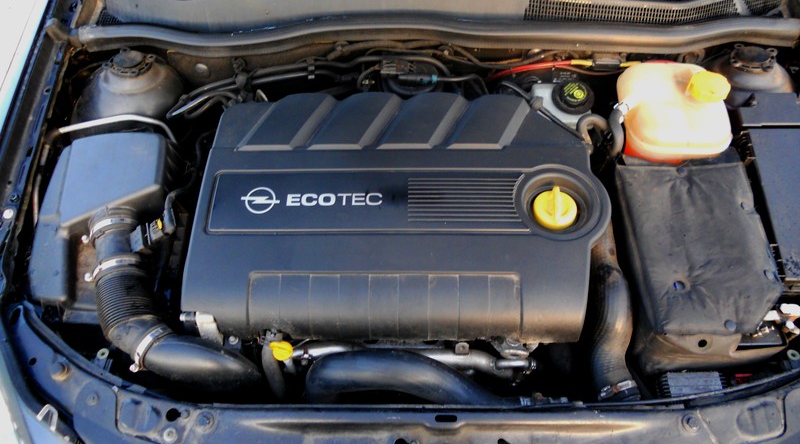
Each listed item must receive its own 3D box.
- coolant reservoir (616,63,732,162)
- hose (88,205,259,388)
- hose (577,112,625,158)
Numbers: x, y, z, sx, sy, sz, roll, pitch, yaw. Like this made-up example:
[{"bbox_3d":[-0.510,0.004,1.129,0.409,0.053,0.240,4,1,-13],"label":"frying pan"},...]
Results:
[{"bbox_3d":[0.460,-0.178,1.072,0.180,0.160,0.145,0,52,0],"label":"coolant reservoir"},{"bbox_3d":[-0.340,0.118,0.955,0.260,0.180,0.250,0,52,0],"label":"hose"},{"bbox_3d":[0.328,-0.141,1.020,0.078,0.075,0.060,0,52,0],"label":"hose"}]

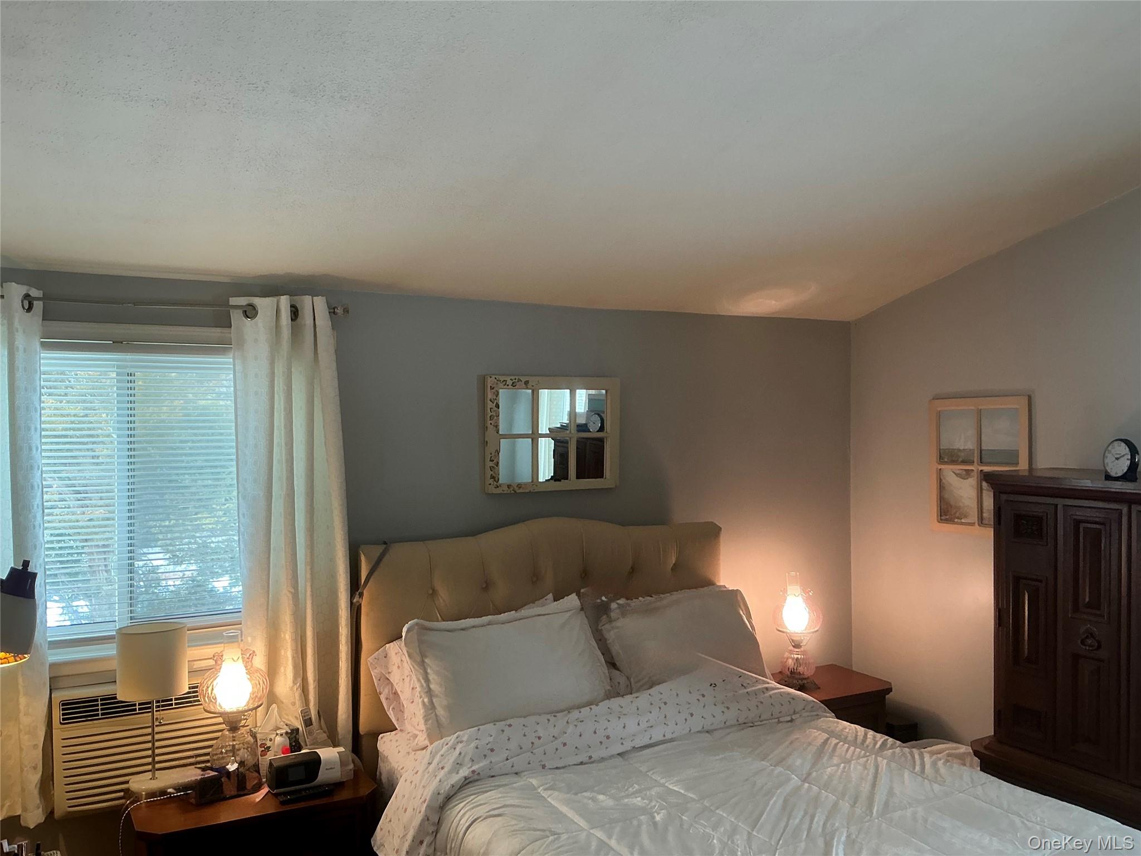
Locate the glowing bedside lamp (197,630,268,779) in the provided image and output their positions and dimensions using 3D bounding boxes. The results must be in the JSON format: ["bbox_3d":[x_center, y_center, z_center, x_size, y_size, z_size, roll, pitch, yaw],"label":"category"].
[{"bbox_3d":[-1.065,0.879,2.916,0.205,0.480,0.205,0,0,-26],"label":"glowing bedside lamp"}]

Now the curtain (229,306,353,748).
[{"bbox_3d":[-0.958,0.380,3.185,0.397,1.660,0.130,0,0,-26],"label":"curtain"}]

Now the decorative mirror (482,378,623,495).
[{"bbox_3d":[-0.065,0.024,3.698,0.580,0.453,0.040,0,0,-26],"label":"decorative mirror"}]

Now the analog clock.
[{"bbox_3d":[1.589,0.094,2.660,0.058,0.124,0.108,0,0,-8],"label":"analog clock"}]

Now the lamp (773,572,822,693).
[{"bbox_3d":[0.973,0.865,3.976,0.205,0.480,0.205,0,0,0],"label":"lamp"}]

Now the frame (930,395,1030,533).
[{"bbox_3d":[1.647,0.161,3.727,0.030,0.556,0.476,0,0,-26],"label":"frame"}]

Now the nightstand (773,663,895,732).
[{"bbox_3d":[1.017,1.434,3.965,0.677,0.660,0.440,0,0,-26],"label":"nightstand"}]

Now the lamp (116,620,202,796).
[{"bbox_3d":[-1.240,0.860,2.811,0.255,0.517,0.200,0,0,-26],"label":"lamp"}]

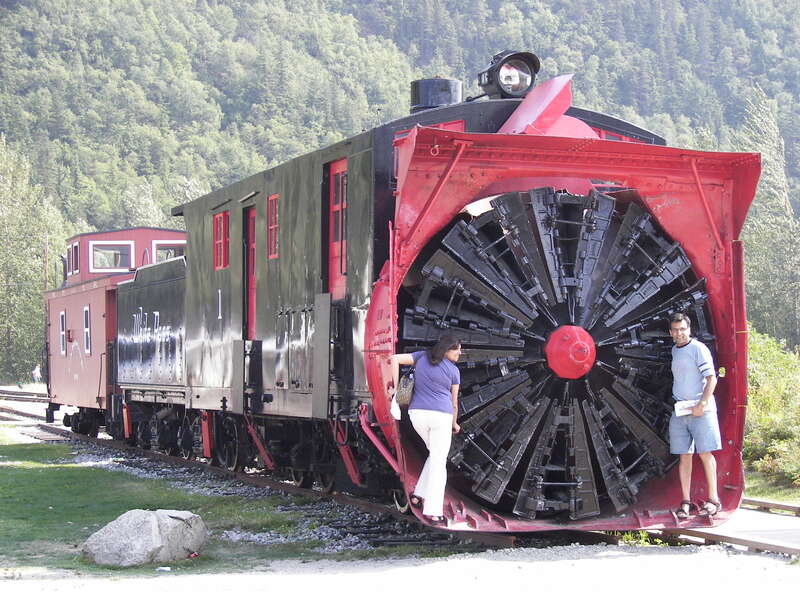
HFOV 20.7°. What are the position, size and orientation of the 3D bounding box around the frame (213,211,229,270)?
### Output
[{"bbox_3d":[-2.151,-0.715,26.832,0.080,0.680,0.980,0,-2,-16],"label":"frame"}]

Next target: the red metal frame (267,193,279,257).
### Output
[{"bbox_3d":[-1.351,-0.797,23.953,0.080,0.680,0.620,0,-2,-16],"label":"red metal frame"}]

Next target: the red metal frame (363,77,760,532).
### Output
[{"bbox_3d":[1.391,-0.022,19.251,3.100,3.950,1.750,0,-2,-16],"label":"red metal frame"}]

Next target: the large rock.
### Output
[{"bbox_3d":[-2.110,1.961,18.130,1.030,0.450,0.750,0,-2,-7],"label":"large rock"}]

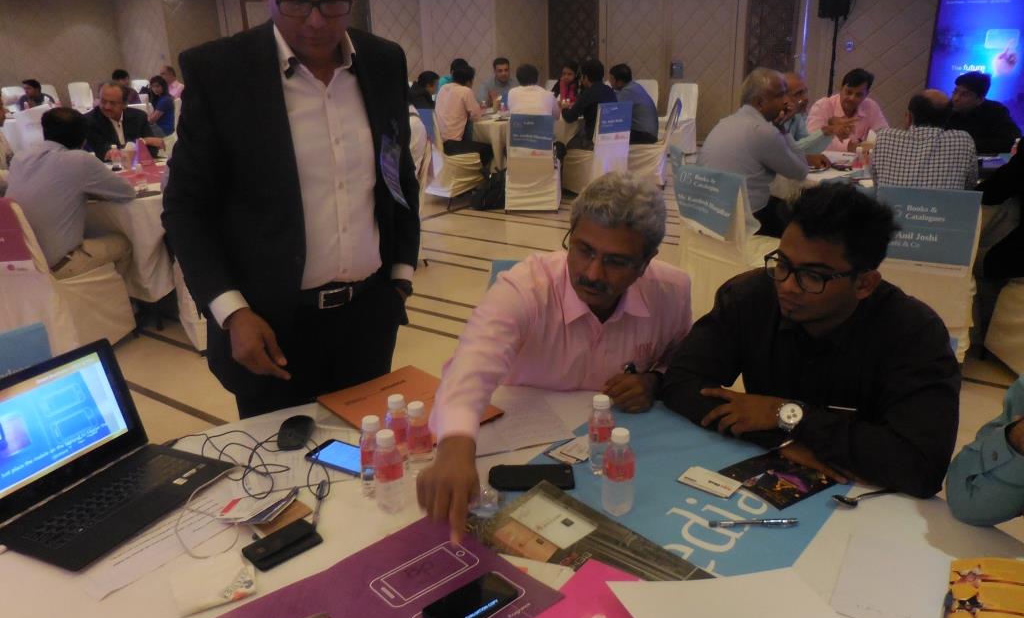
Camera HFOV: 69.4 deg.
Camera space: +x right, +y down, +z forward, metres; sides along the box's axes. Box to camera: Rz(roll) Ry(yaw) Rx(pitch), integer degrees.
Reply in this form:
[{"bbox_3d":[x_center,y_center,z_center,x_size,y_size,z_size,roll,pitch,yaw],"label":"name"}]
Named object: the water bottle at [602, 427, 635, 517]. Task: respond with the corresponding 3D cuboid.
[{"bbox_3d":[0.182,0.273,1.250,0.053,0.149,0.053,-2,21,0],"label":"water bottle"}]

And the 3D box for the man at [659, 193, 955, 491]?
[{"bbox_3d":[0.642,0.330,1.593,0.560,1.220,0.740,13,25,34],"label":"man"}]

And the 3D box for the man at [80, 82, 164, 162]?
[{"bbox_3d":[-2.693,-0.897,5.179,0.560,1.250,0.800,-12,23,-25],"label":"man"}]

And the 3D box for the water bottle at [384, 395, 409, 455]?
[{"bbox_3d":[-0.210,0.235,1.385,0.053,0.149,0.053,-2,21,0],"label":"water bottle"}]

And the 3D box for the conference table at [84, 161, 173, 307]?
[{"bbox_3d":[-2.217,-0.523,4.842,1.800,0.760,1.800,-2,21,1],"label":"conference table"}]

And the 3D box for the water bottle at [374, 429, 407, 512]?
[{"bbox_3d":[-0.199,0.269,1.219,0.052,0.150,0.052,-2,20,0],"label":"water bottle"}]

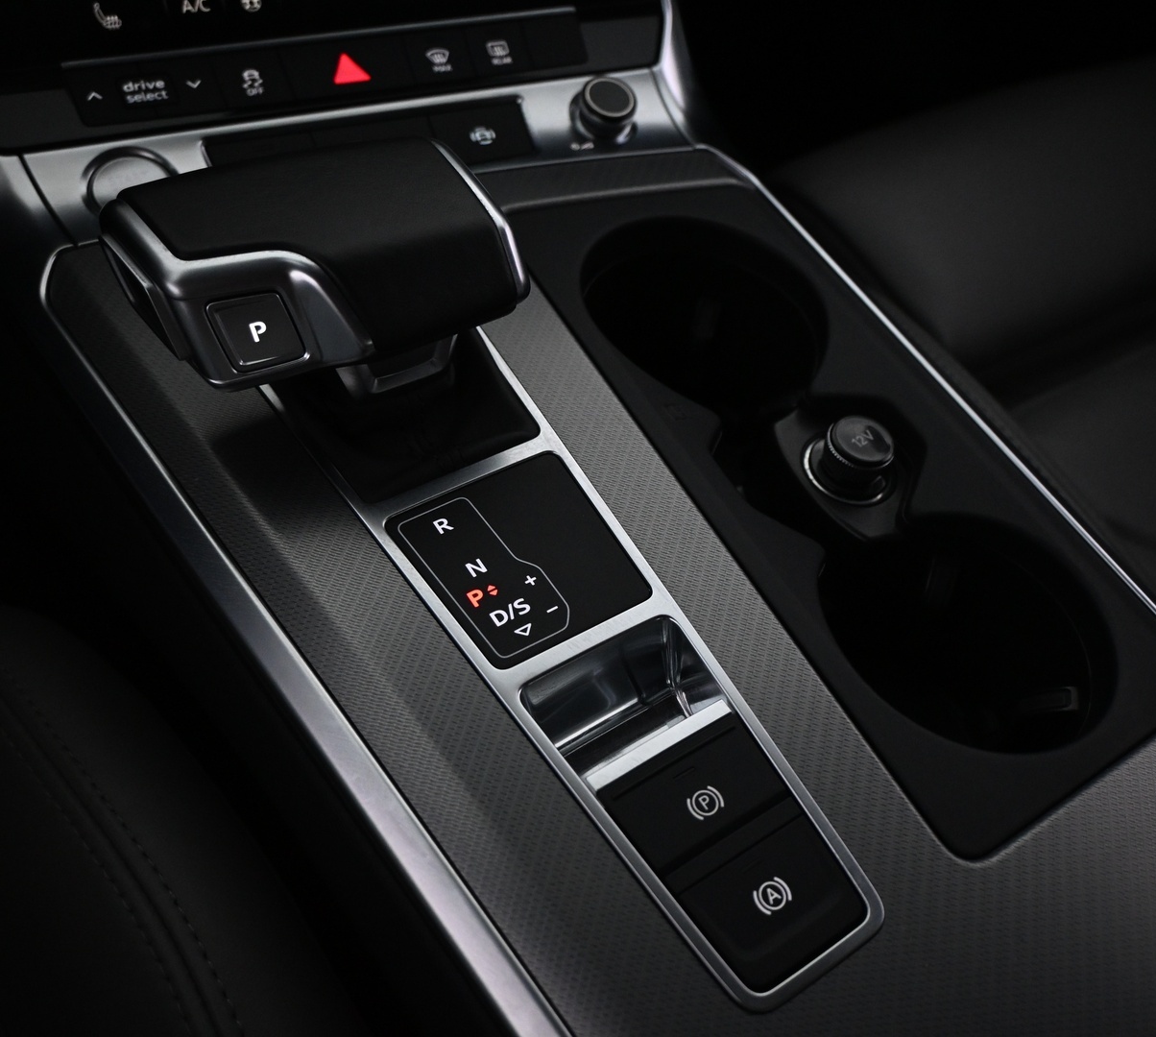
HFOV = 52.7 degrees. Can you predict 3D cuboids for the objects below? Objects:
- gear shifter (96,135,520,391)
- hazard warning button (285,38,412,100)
[{"bbox_3d":[-0.070,-0.067,0.336,0.098,0.046,0.068,-21,58,-22],"label":"gear shifter"},{"bbox_3d":[-0.087,-0.168,0.441,0.048,0.019,0.012,-16,5,-22],"label":"hazard warning button"}]

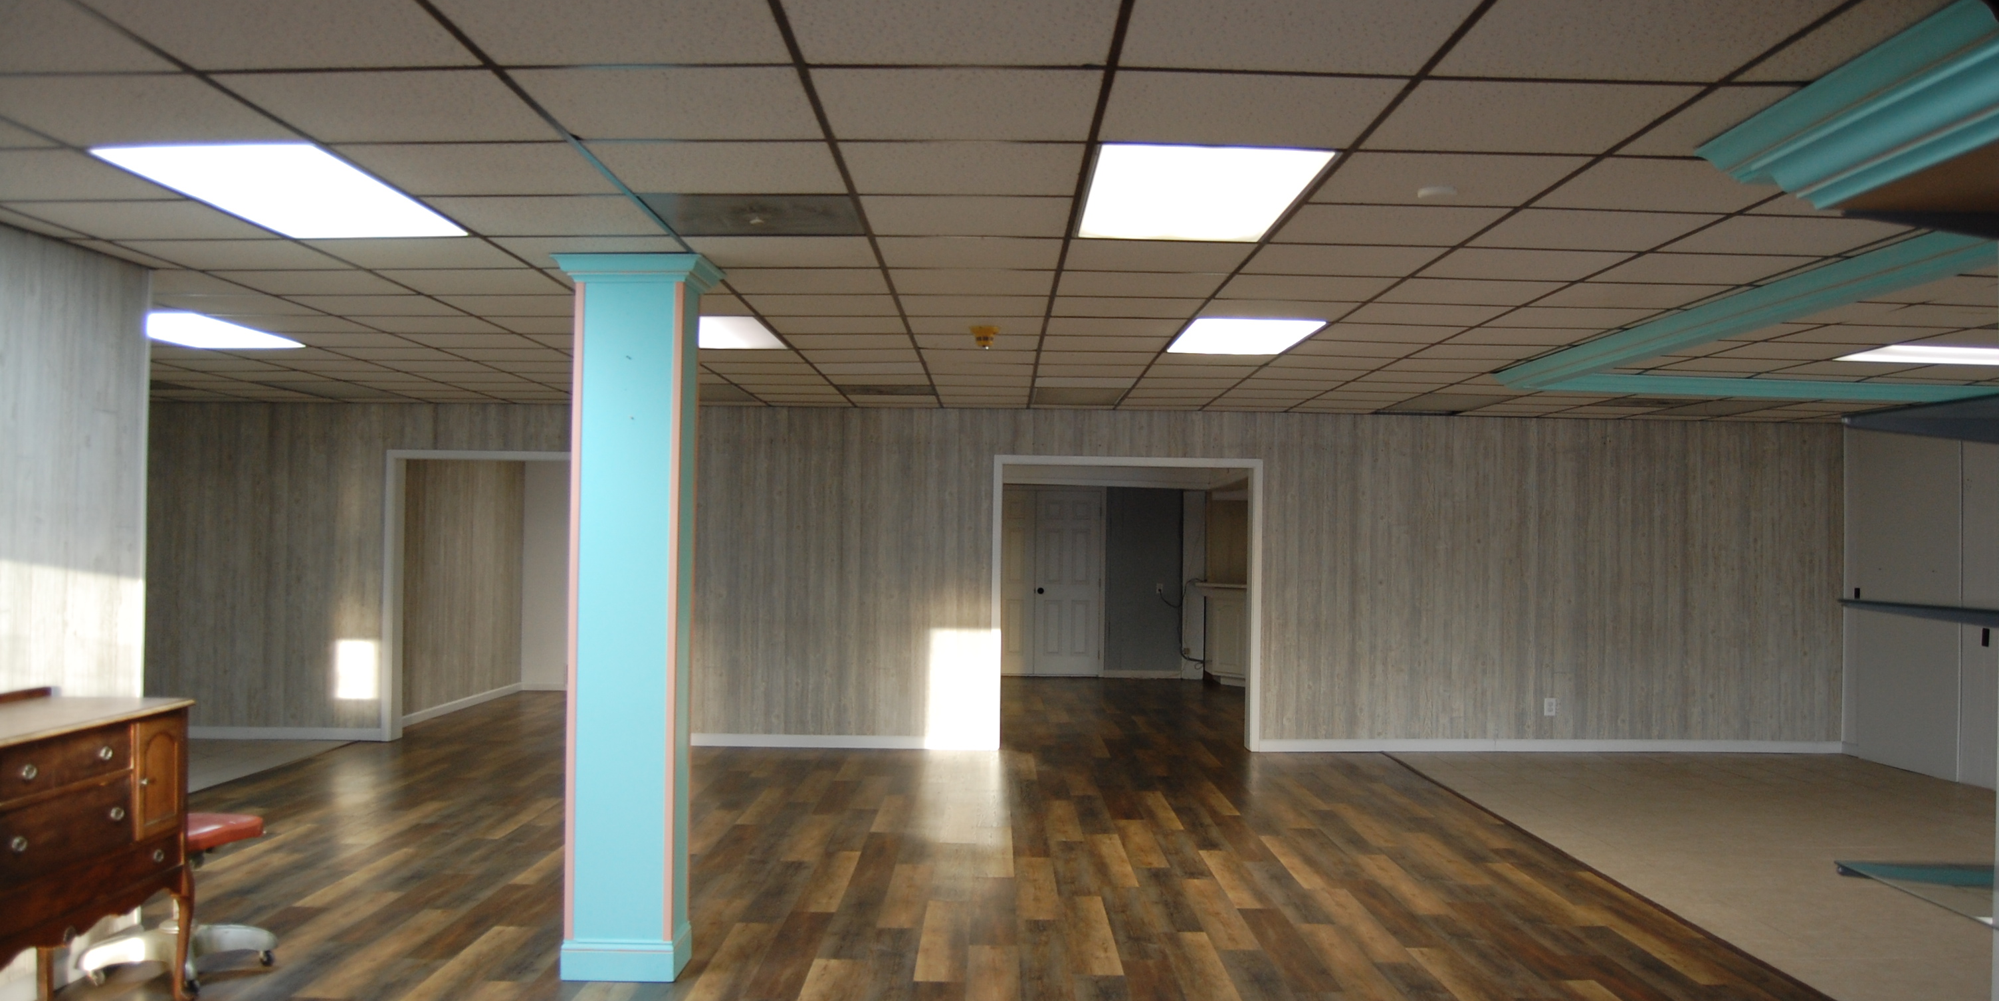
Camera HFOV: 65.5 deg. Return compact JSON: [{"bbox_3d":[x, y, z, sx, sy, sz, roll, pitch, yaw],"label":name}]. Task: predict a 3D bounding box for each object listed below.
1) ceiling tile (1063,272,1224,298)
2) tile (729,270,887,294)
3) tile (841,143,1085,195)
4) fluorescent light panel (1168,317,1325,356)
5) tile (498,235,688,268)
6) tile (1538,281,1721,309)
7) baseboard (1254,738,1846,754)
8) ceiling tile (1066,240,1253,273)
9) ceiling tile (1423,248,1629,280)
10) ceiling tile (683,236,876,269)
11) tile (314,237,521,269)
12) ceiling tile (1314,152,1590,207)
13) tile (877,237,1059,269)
[{"bbox_3d":[0.512,-0.795,5.684,0.600,0.025,0.600,1,-1,0],"label":"ceiling tile"},{"bbox_3d":[-0.695,-0.809,5.690,0.600,0.025,0.600,1,-1,0],"label":"tile"},{"bbox_3d":[-0.085,-0.838,3.949,0.605,0.020,0.605,0,-1,0],"label":"tile"},{"bbox_3d":[1.112,-0.774,7.170,0.600,0.060,1.200,1,-1,0],"label":"fluorescent light panel"},{"bbox_3d":[-1.310,-0.820,5.116,0.610,0.020,0.610,1,-1,0],"label":"tile"},{"bbox_3d":[2.347,-0.771,5.752,0.610,0.020,0.610,1,-1,0],"label":"tile"},{"bbox_3d":[3.922,1.747,11.050,4.200,0.088,0.018,1,-1,0],"label":"baseboard"},{"bbox_3d":[0.516,-0.807,5.103,0.600,0.025,0.600,1,-1,0],"label":"ceiling tile"},{"bbox_3d":[1.737,-0.800,5.176,0.605,0.020,0.605,1,-1,0],"label":"ceiling tile"},{"bbox_3d":[-0.701,-0.815,5.106,0.610,0.020,0.610,1,-1,0],"label":"ceiling tile"},{"bbox_3d":[-1.921,-0.834,5.165,0.605,0.020,0.605,1,-1,0],"label":"tile"},{"bbox_3d":[1.134,-0.828,3.954,0.605,0.020,0.605,0,-1,0],"label":"ceiling tile"},{"bbox_3d":[-0.090,-0.815,5.144,0.605,0.020,0.605,0,-1,0],"label":"tile"}]

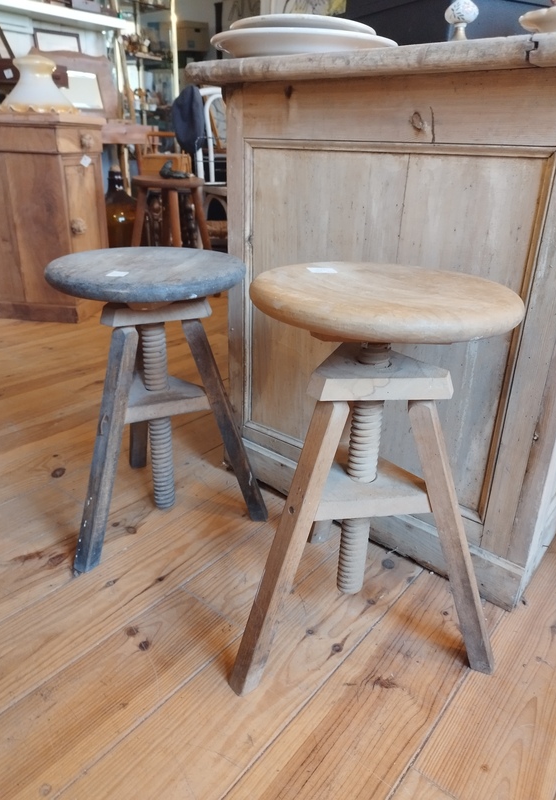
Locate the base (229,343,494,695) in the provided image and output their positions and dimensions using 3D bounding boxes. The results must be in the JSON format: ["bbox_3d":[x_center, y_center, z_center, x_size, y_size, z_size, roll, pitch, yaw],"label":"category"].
[{"bbox_3d":[0.111,0.124,0.849,0.393,0.469,0.345,-2,24,-9],"label":"base"}]

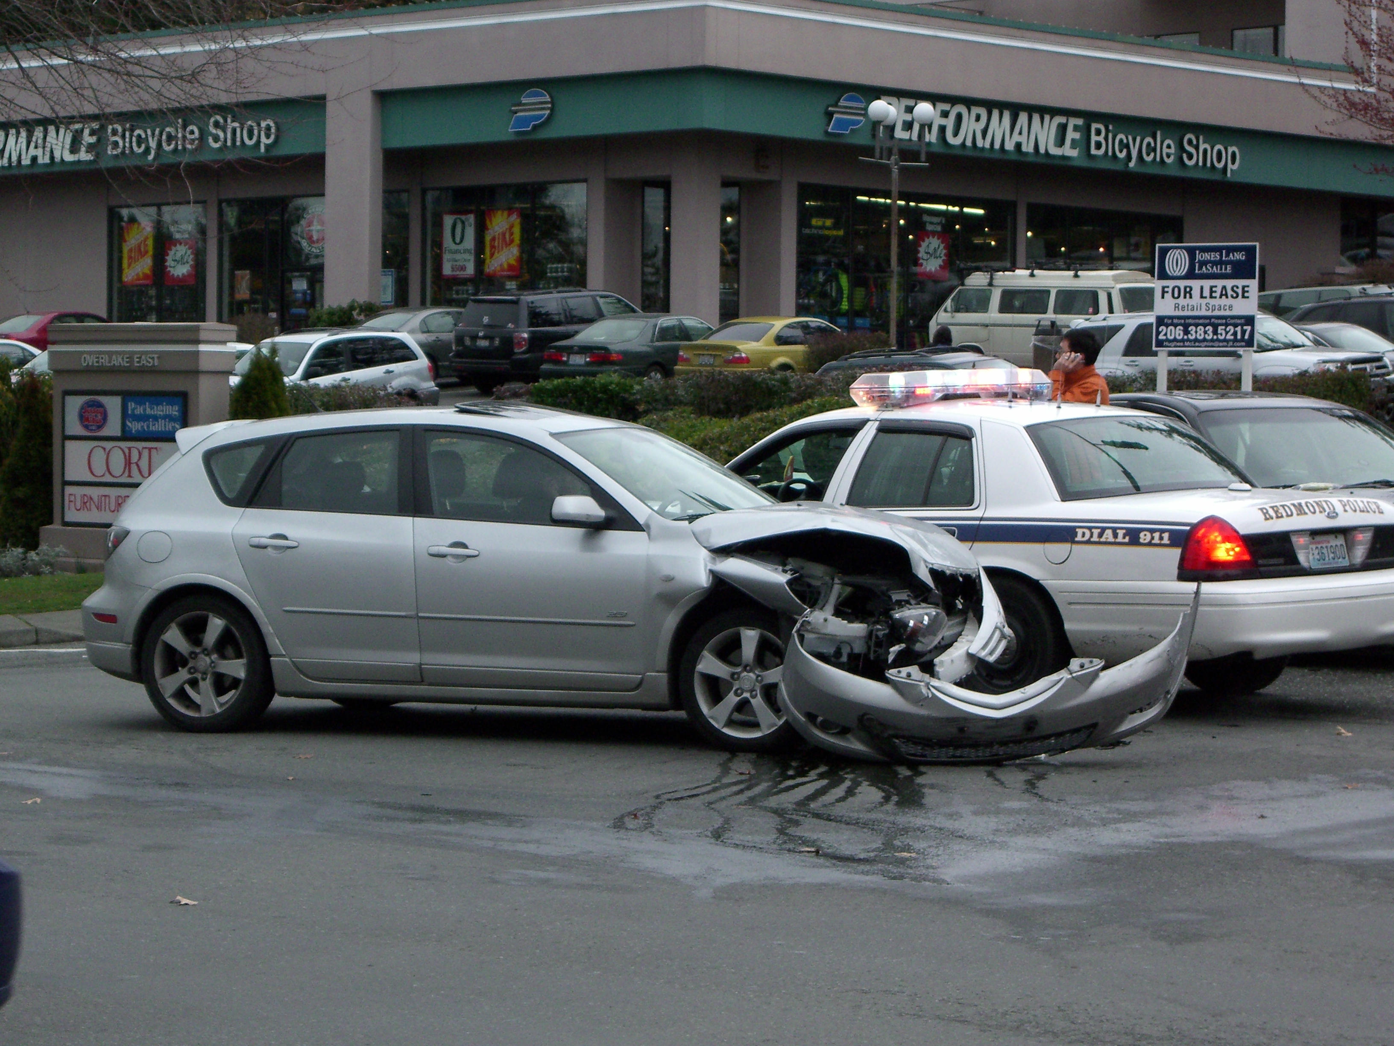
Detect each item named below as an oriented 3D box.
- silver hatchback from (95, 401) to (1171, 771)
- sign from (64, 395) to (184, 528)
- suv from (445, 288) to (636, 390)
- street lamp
[{"bbox_3d":[-0.530,0.205,20.582,4.750,1.460,1.780,1,2,24],"label":"silver hatchback"},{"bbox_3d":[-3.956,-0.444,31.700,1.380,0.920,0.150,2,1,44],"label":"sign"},{"bbox_3d":[-2.226,-3.285,82.300,1.970,1.790,4.770,2,5,43],"label":"suv"},{"bbox_3d":[3.306,-4.722,77.000,1.120,4.750,1.120,2,1,44],"label":"street lamp"}]

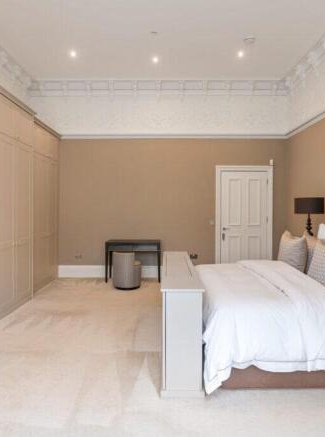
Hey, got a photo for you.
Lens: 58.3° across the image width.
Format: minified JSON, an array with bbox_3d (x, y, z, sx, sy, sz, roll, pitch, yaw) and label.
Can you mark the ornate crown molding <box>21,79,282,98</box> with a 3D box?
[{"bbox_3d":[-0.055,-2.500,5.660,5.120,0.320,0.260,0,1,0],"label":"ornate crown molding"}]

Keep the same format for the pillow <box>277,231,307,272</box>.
[{"bbox_3d":[1.530,0.383,3.400,0.170,0.450,0.460,15,0,-5],"label":"pillow"}]

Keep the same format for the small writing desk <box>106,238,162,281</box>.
[{"bbox_3d":[-0.540,0.815,5.560,1.020,0.750,0.400,0,1,0],"label":"small writing desk"}]

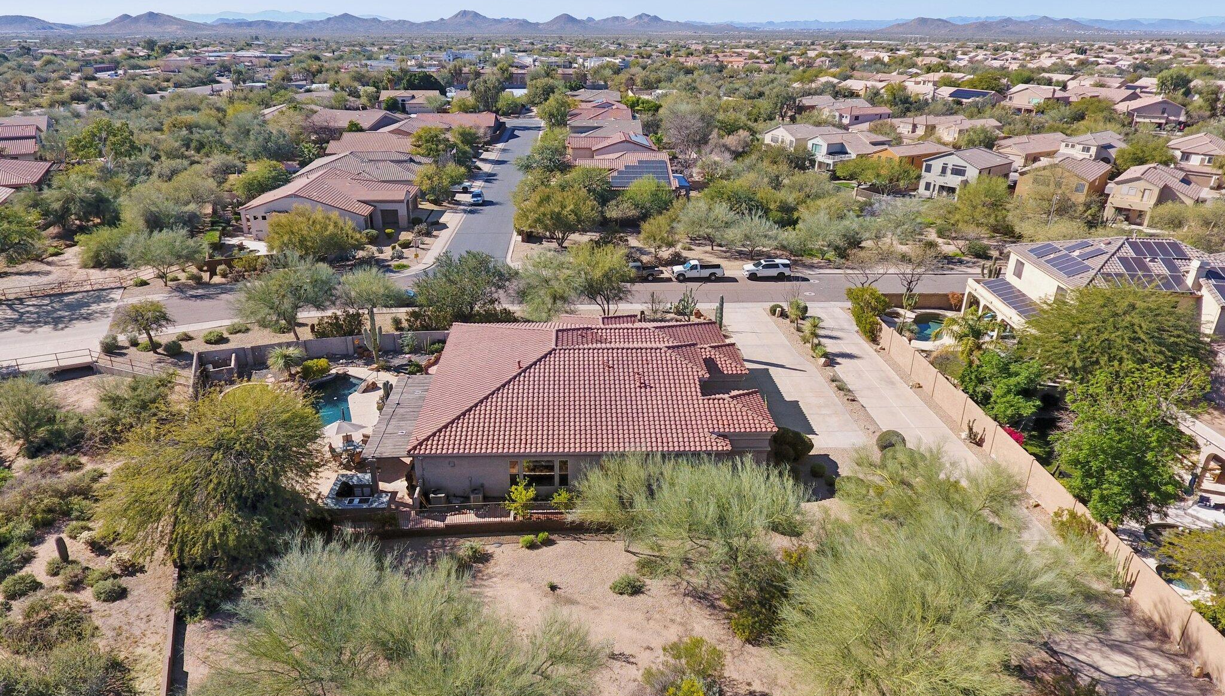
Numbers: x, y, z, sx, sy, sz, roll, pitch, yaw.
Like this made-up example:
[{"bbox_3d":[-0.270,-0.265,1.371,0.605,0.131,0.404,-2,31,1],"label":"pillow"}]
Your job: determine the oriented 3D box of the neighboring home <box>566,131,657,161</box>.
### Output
[{"bbox_3d":[-0.200,-42.479,149.189,18.600,5.300,17.000,0,24,0],"label":"neighboring home"}]

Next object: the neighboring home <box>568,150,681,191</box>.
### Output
[{"bbox_3d":[1.700,-28.714,117.551,18.200,6.100,21.500,0,24,0],"label":"neighboring home"}]

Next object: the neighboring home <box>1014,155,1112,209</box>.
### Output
[{"bbox_3d":[69.800,-25.298,108.233,16.300,7.500,9.800,-22,32,-39],"label":"neighboring home"}]

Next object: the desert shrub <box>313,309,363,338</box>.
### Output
[{"bbox_3d":[-24.100,-1.988,62.246,4.200,2.450,3.200,0,24,0],"label":"desert shrub"}]

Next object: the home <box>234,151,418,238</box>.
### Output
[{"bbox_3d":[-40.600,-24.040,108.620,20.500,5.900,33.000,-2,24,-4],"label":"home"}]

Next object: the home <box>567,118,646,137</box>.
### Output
[{"bbox_3d":[-1.800,-50.448,166.192,18.500,5.500,17.000,-1,24,-3],"label":"home"}]

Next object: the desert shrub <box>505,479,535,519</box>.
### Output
[{"bbox_3d":[-4.950,8.202,38.376,1.600,2.400,1.600,0,24,0],"label":"desert shrub"}]

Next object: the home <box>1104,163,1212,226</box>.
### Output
[{"bbox_3d":[82.000,-23.410,105.610,20.500,7.000,9.000,-21,32,-39],"label":"home"}]

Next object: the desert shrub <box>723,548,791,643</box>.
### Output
[{"bbox_3d":[6.400,10.777,31.118,3.000,3.300,3.300,0,24,0],"label":"desert shrub"}]

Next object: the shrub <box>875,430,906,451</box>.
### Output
[{"bbox_3d":[17.550,5.914,44.693,1.800,1.400,1.800,0,24,0],"label":"shrub"}]

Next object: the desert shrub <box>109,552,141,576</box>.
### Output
[{"bbox_3d":[-24.500,10.820,35.480,1.450,0.950,1.350,0,24,0],"label":"desert shrub"}]

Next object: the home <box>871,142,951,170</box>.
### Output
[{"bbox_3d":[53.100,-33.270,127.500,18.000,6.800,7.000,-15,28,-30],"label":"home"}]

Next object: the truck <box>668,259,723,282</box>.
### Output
[{"bbox_3d":[9.430,-8.689,78.171,5.770,1.950,2.030,-2,24,-4],"label":"truck"}]

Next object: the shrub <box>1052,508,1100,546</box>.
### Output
[{"bbox_3d":[24.000,9.156,36.638,2.100,1.750,2.000,0,24,0],"label":"shrub"}]

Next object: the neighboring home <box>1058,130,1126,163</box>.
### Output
[{"bbox_3d":[91.600,-36.894,133.584,13.300,7.400,8.800,-9,26,-19],"label":"neighboring home"}]

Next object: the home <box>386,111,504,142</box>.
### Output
[{"bbox_3d":[-40.600,-55.063,176.972,24.500,5.500,26.000,0,24,0],"label":"home"}]

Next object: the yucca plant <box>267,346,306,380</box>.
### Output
[{"bbox_3d":[-24.607,1.120,53.442,2.650,2.600,2.650,0,24,0],"label":"yucca plant"}]

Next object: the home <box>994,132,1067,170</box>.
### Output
[{"bbox_3d":[86.452,-41.502,147.391,18.000,4.800,10.000,-14,28,-28],"label":"home"}]

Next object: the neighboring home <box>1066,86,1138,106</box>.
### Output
[{"bbox_3d":[156.000,-78.770,227.650,17.500,8.200,20.500,-12,27,-24],"label":"neighboring home"}]

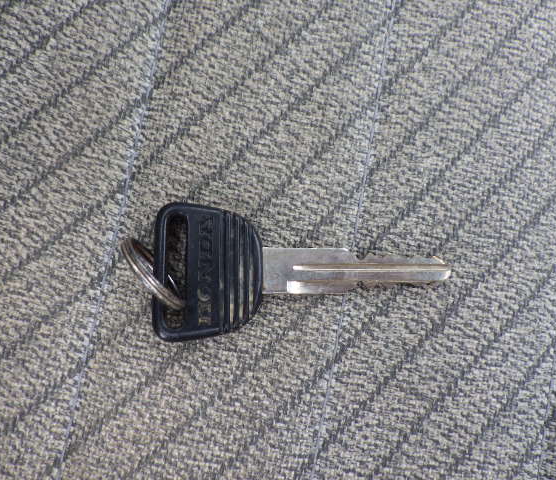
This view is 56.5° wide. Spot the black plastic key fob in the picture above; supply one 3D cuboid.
[{"bbox_3d":[-0.016,0.007,0.123,0.026,0.006,0.033,0,83,-8],"label":"black plastic key fob"}]

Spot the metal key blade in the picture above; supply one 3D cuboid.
[{"bbox_3d":[0.020,0.008,0.129,0.048,0.002,0.011,0,83,-8],"label":"metal key blade"}]

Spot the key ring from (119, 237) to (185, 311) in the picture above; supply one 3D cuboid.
[{"bbox_3d":[-0.028,0.007,0.115,0.004,0.021,0.021,-43,90,-17],"label":"key ring"}]

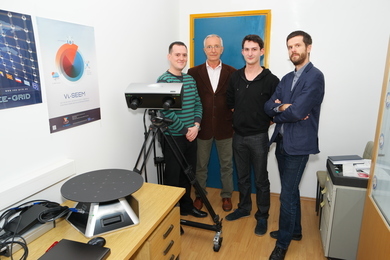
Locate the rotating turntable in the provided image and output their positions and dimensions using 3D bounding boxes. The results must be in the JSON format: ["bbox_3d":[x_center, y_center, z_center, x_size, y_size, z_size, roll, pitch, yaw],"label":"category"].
[{"bbox_3d":[-0.470,0.364,1.371,0.400,0.183,0.400,-8,15,-28],"label":"rotating turntable"}]

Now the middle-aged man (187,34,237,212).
[{"bbox_3d":[0.206,-0.030,2.700,0.560,1.800,0.340,1,14,6],"label":"middle-aged man"}]

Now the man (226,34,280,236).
[{"bbox_3d":[0.558,0.055,2.401,0.530,1.770,0.380,7,15,28],"label":"man"}]

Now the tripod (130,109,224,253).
[{"bbox_3d":[-0.183,0.415,2.179,0.800,1.180,0.880,4,14,19],"label":"tripod"}]

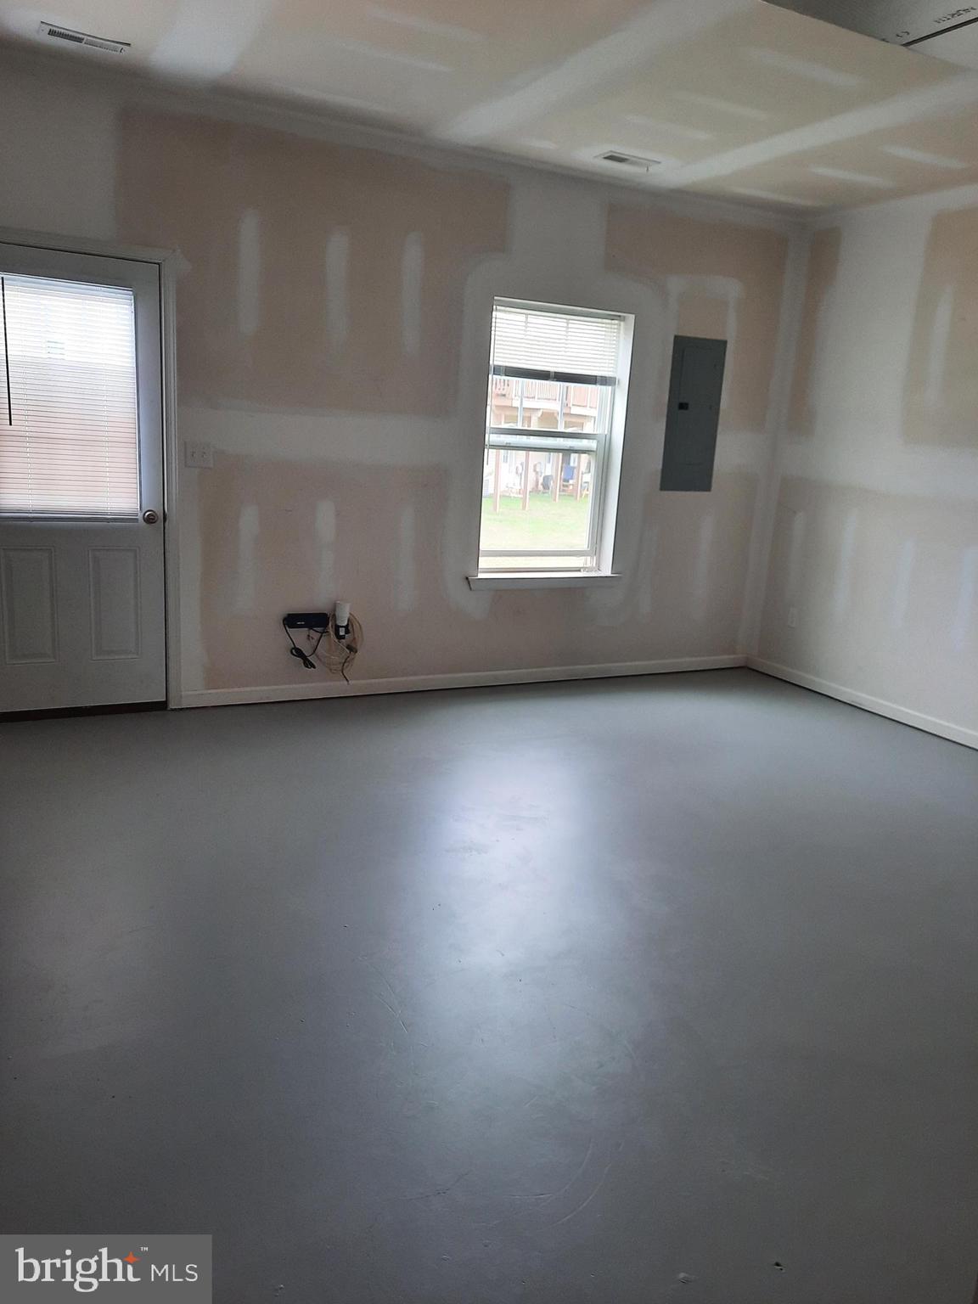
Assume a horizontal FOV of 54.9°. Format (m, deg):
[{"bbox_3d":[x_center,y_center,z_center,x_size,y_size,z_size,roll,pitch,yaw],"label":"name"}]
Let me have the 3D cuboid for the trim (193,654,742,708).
[{"bbox_3d":[0.088,0.150,5.442,3.595,0.082,0.018,-3,15,-26],"label":"trim"}]

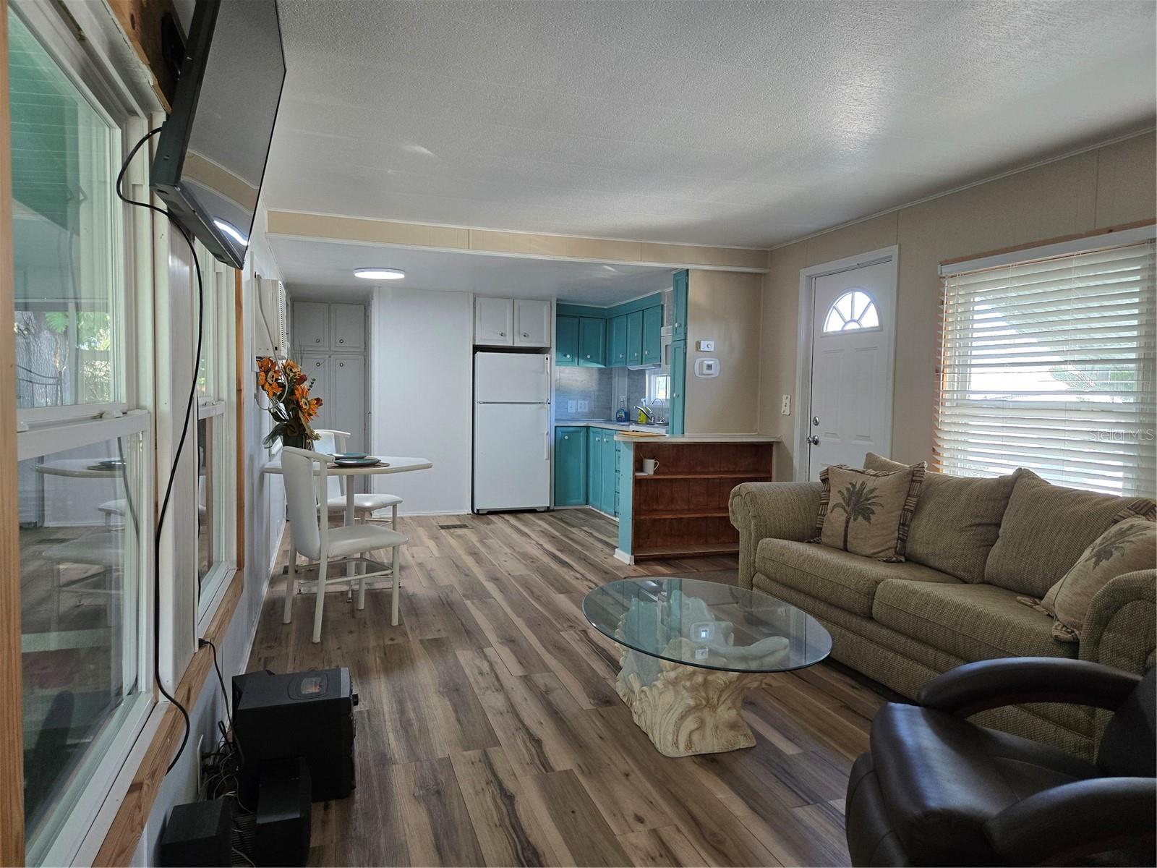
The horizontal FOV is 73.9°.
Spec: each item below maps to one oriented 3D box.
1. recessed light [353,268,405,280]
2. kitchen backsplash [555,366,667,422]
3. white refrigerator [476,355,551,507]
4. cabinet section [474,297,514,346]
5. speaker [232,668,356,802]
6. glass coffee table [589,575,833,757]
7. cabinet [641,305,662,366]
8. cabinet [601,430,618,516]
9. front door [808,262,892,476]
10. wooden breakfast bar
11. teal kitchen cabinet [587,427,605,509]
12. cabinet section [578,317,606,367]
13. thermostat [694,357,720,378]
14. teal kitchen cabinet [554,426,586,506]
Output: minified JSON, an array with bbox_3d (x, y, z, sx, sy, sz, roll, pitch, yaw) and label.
[{"bbox_3d":[-1.643,-1.327,6.339,0.418,0.031,0.418,0,3,-18],"label":"recessed light"},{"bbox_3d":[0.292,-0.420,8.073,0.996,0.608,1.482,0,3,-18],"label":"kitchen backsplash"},{"bbox_3d":[-0.766,-0.029,8.139,0.763,1.600,0.716,0,3,-18],"label":"white refrigerator"},{"bbox_3d":[-0.912,-1.138,7.959,0.389,0.468,0.450,0,3,-18],"label":"cabinet section"},{"bbox_3d":[-0.878,0.941,2.401,0.320,0.310,0.261,0,3,-18],"label":"speaker"},{"bbox_3d":[0.442,0.878,2.841,0.824,0.430,1.150,0,3,-18],"label":"glass coffee table"},{"bbox_3d":[0.864,-0.934,7.379,0.342,0.529,0.442,0,3,-18],"label":"cabinet"},{"bbox_3d":[0.582,0.373,7.745,0.604,0.825,0.411,0,3,-18],"label":"cabinet"},{"bbox_3d":[1.819,-0.074,5.206,0.050,2.054,0.865,0,3,-18],"label":"front door"},{"bbox_3d":[0.850,0.471,5.810,1.355,0.919,0.373,0,3,-18],"label":"wooden breakfast bar"},{"bbox_3d":[0.459,0.347,8.119,0.604,0.822,0.367,0,3,-18],"label":"teal kitchen cabinet"},{"bbox_3d":[0.120,-1.024,8.682,0.324,0.544,0.310,0,3,-18],"label":"cabinet section"},{"bbox_3d":[1.006,-0.516,5.978,0.220,0.154,0.037,0,3,-18],"label":"thermostat"},{"bbox_3d":[-0.169,0.326,8.404,0.373,0.844,0.604,0,3,-18],"label":"teal kitchen cabinet"}]

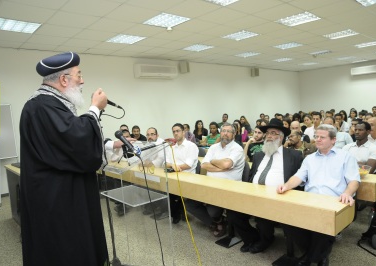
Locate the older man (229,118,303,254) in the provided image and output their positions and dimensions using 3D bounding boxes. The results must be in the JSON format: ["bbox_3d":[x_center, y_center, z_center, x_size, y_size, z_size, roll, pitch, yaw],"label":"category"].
[{"bbox_3d":[0.790,0.585,2.899,0.620,1.445,0.740,1,7,41],"label":"older man"}]

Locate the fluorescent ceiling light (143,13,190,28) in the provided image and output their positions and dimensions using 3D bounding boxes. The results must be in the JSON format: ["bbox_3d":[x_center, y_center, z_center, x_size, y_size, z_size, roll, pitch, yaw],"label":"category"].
[{"bbox_3d":[-0.327,-1.691,4.199,0.560,0.070,0.560,-8,7,-41],"label":"fluorescent ceiling light"}]

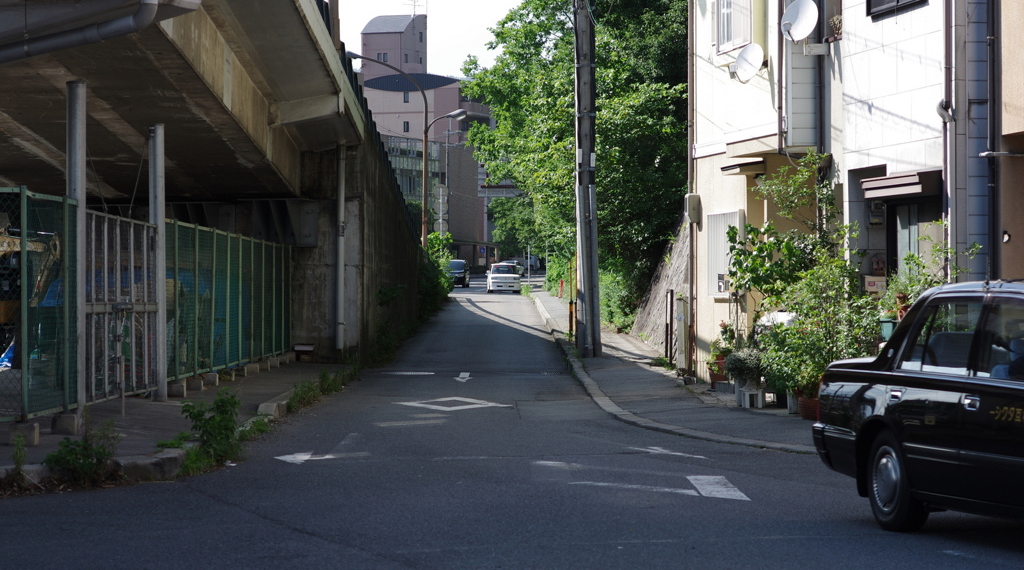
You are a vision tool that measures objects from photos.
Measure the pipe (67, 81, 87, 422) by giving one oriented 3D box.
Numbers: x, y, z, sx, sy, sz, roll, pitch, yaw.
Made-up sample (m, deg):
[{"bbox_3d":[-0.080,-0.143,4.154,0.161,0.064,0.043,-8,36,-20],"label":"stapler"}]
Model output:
[{"bbox_3d":[-3.653,-0.239,25.000,0.166,2.950,0.166,0,0,0],"label":"pipe"}]

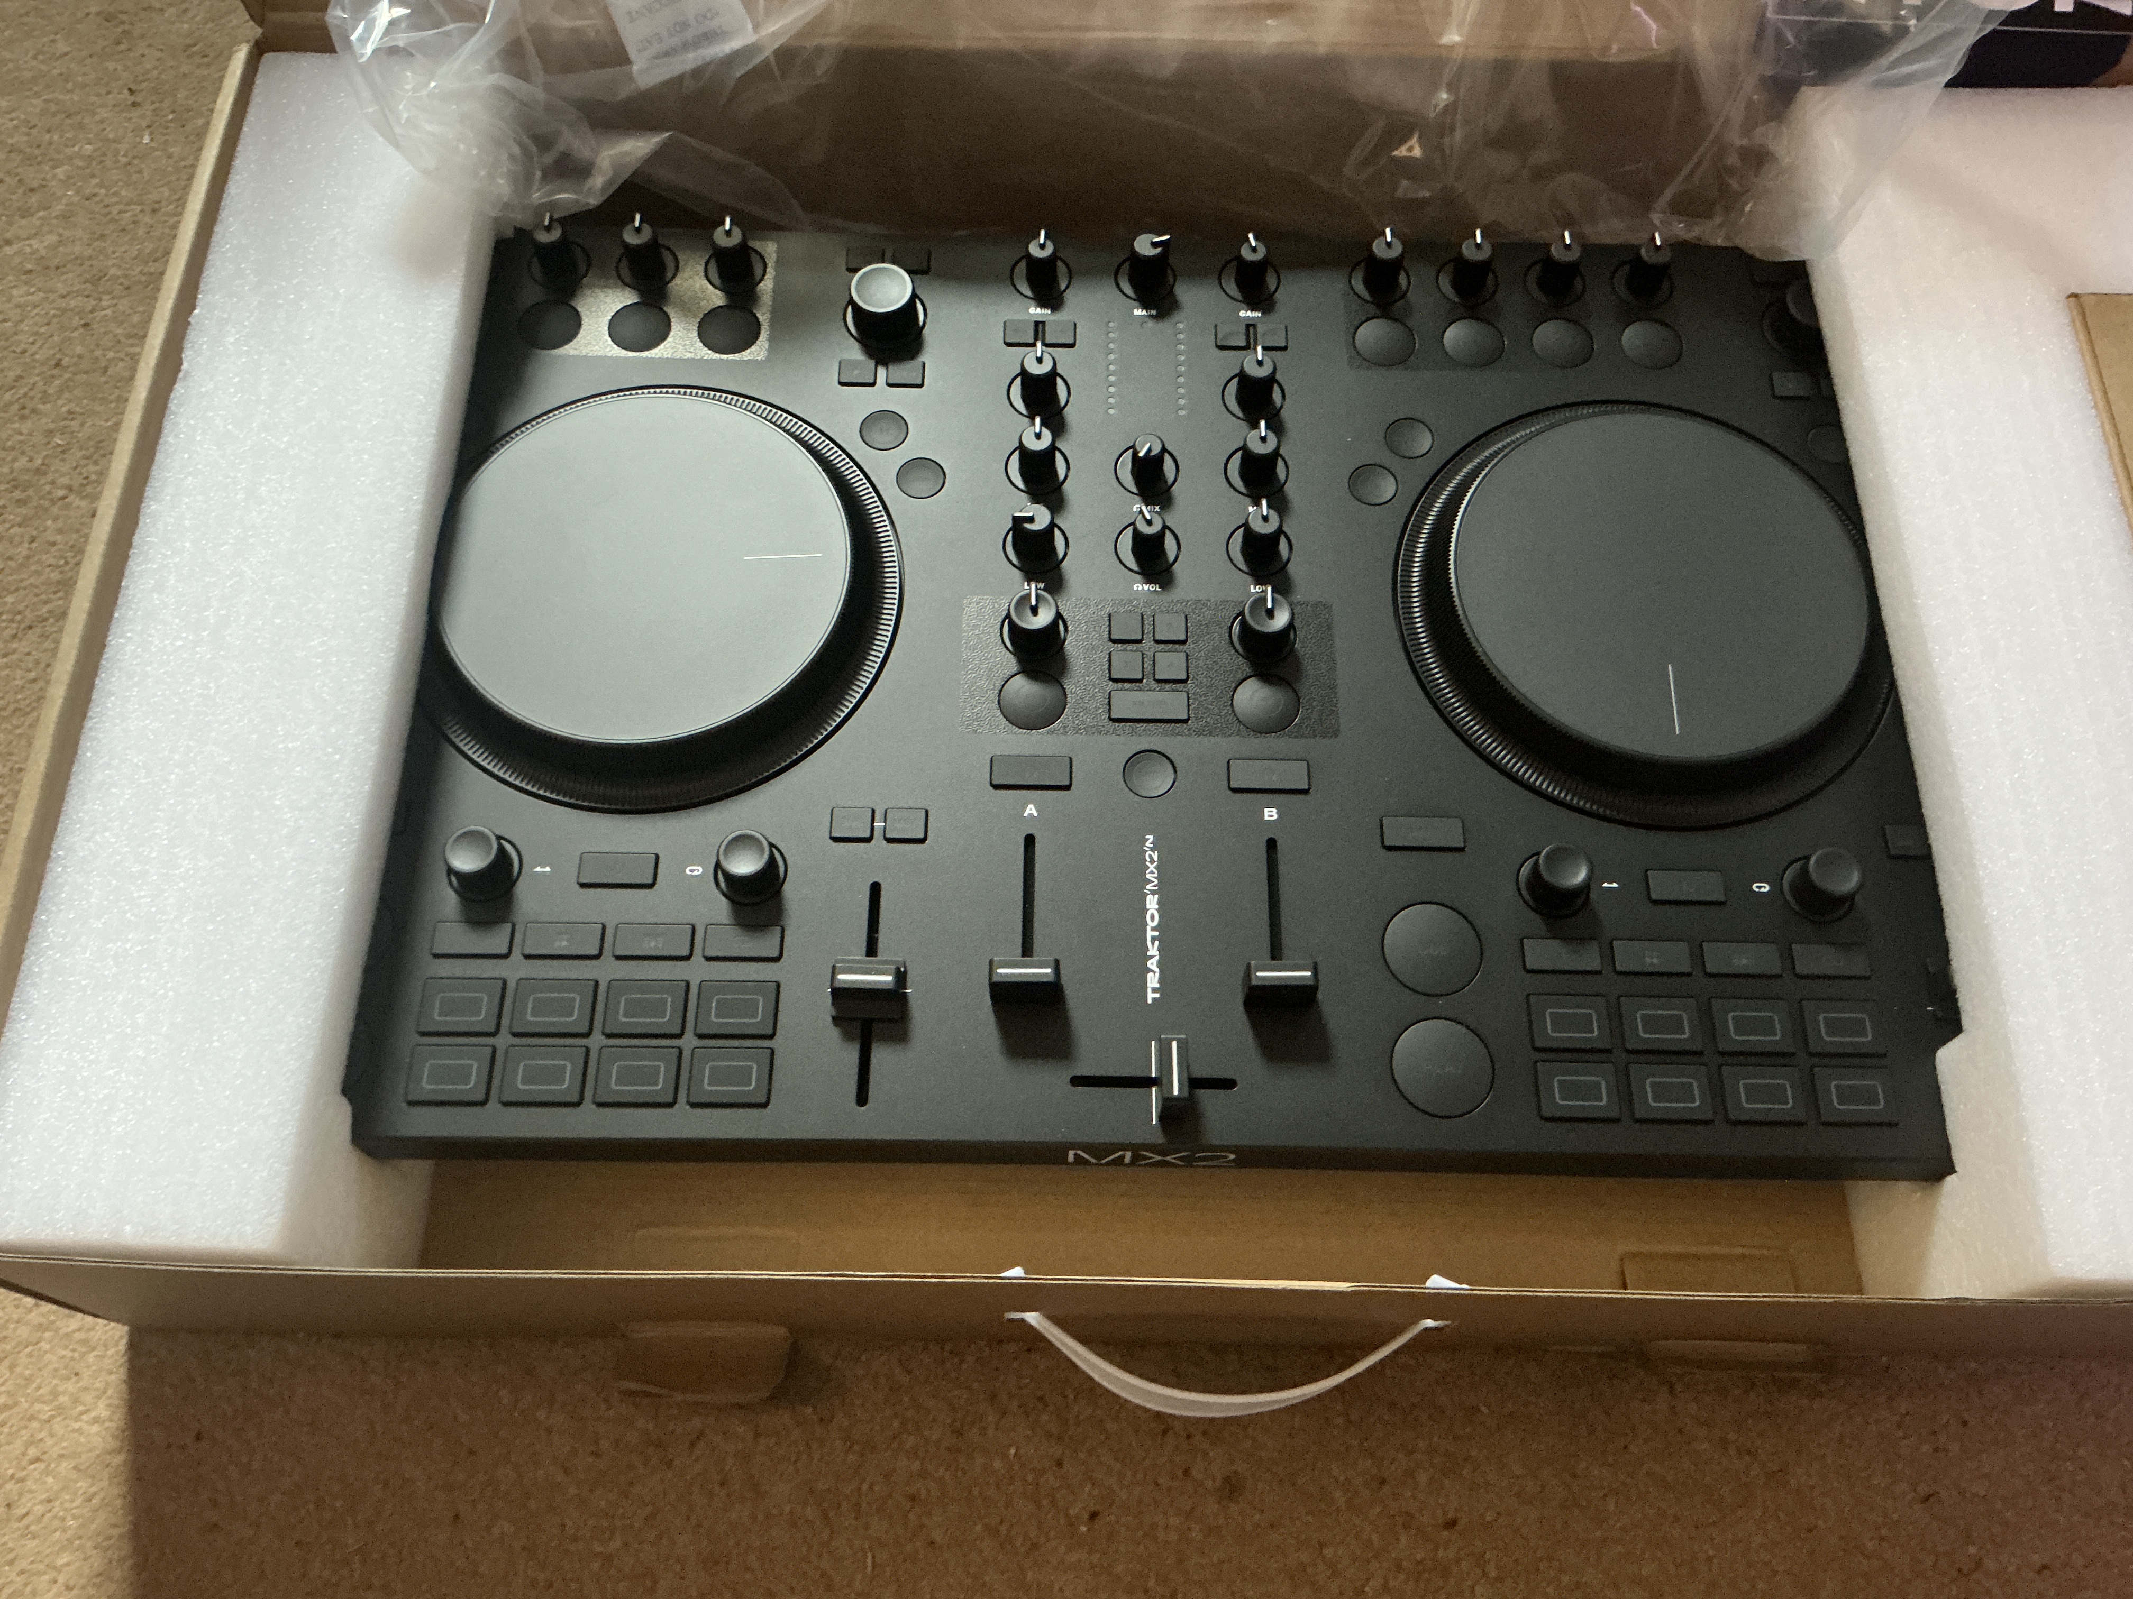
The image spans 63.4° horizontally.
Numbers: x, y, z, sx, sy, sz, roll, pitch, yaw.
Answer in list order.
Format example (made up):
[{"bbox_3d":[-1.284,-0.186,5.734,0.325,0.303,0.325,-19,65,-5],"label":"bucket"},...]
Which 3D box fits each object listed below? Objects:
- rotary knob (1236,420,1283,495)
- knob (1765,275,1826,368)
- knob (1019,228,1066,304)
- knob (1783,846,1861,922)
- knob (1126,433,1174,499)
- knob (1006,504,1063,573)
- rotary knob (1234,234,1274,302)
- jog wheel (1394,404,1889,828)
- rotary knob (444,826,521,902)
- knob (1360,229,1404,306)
[{"bbox_3d":[0.059,-0.105,0.524,0.011,0.016,0.013,1,67,0],"label":"rotary knob"},{"bbox_3d":[0.237,-0.152,0.550,0.022,0.015,0.022,1,66,0],"label":"knob"},{"bbox_3d":[-0.008,-0.174,0.555,0.011,0.016,0.012,2,66,0],"label":"knob"},{"bbox_3d":[0.209,0.022,0.474,0.016,0.012,0.016,1,67,0],"label":"knob"},{"bbox_3d":[0.025,-0.106,0.533,0.010,0.014,0.011,31,69,12],"label":"knob"},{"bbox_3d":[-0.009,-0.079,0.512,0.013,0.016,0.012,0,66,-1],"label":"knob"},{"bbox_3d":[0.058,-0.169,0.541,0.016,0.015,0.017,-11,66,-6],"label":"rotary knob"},{"bbox_3d":[0.168,-0.060,0.492,0.141,0.015,0.141,1,65,0],"label":"jog wheel"},{"bbox_3d":[-0.160,0.016,0.468,0.017,0.013,0.017,1,66,0],"label":"rotary knob"},{"bbox_3d":[0.102,-0.172,0.554,0.011,0.016,0.013,1,67,0],"label":"knob"}]

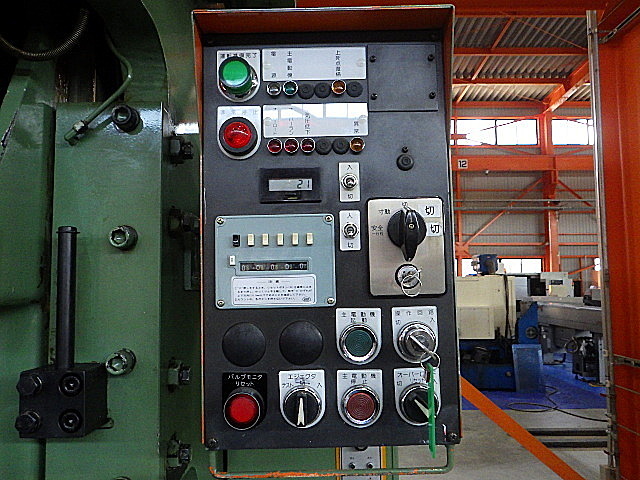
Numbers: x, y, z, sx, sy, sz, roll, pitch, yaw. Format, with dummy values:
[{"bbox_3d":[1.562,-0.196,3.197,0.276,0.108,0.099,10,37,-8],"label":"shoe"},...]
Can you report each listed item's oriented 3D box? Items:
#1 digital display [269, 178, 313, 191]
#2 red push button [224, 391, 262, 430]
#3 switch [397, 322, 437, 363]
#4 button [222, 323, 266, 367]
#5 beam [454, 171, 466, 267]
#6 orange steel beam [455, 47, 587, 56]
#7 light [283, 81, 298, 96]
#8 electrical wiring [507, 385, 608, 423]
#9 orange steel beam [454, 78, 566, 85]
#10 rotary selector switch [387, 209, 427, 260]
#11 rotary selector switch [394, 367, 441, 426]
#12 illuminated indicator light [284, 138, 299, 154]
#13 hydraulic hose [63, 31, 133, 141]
[{"bbox_3d":[-0.029,-0.054,0.501,0.042,0.011,0.005,-1,-5,0],"label":"digital display"},{"bbox_3d":[-0.072,0.161,0.489,0.035,0.035,0.020,-1,-5,0],"label":"red push button"},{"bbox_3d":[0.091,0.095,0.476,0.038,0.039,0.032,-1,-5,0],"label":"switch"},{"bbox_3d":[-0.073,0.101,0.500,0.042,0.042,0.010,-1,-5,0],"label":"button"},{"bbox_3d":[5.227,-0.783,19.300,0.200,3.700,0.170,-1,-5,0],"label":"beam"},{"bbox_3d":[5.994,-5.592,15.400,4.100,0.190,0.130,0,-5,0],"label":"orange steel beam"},{"bbox_3d":[-0.030,-0.152,0.520,0.015,0.015,0.014,-1,-5,0],"label":"light"},{"bbox_3d":[2.570,1.850,5.930,1.000,0.030,1.600,-1,-5,0],"label":"electrical wiring"},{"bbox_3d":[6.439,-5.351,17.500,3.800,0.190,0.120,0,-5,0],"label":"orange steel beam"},{"bbox_3d":[0.085,-0.004,0.500,0.037,0.049,0.028,-1,-5,0],"label":"rotary selector switch"},{"bbox_3d":[0.091,0.147,0.473,0.043,0.055,0.028,-1,-5,0],"label":"rotary selector switch"},{"bbox_3d":[-0.028,-0.091,0.501,0.014,0.014,0.012,-1,-5,0],"label":"illuminated indicator light"},{"bbox_3d":[-0.290,-0.207,0.690,0.085,0.170,0.090,-1,-4,1],"label":"hydraulic hose"}]

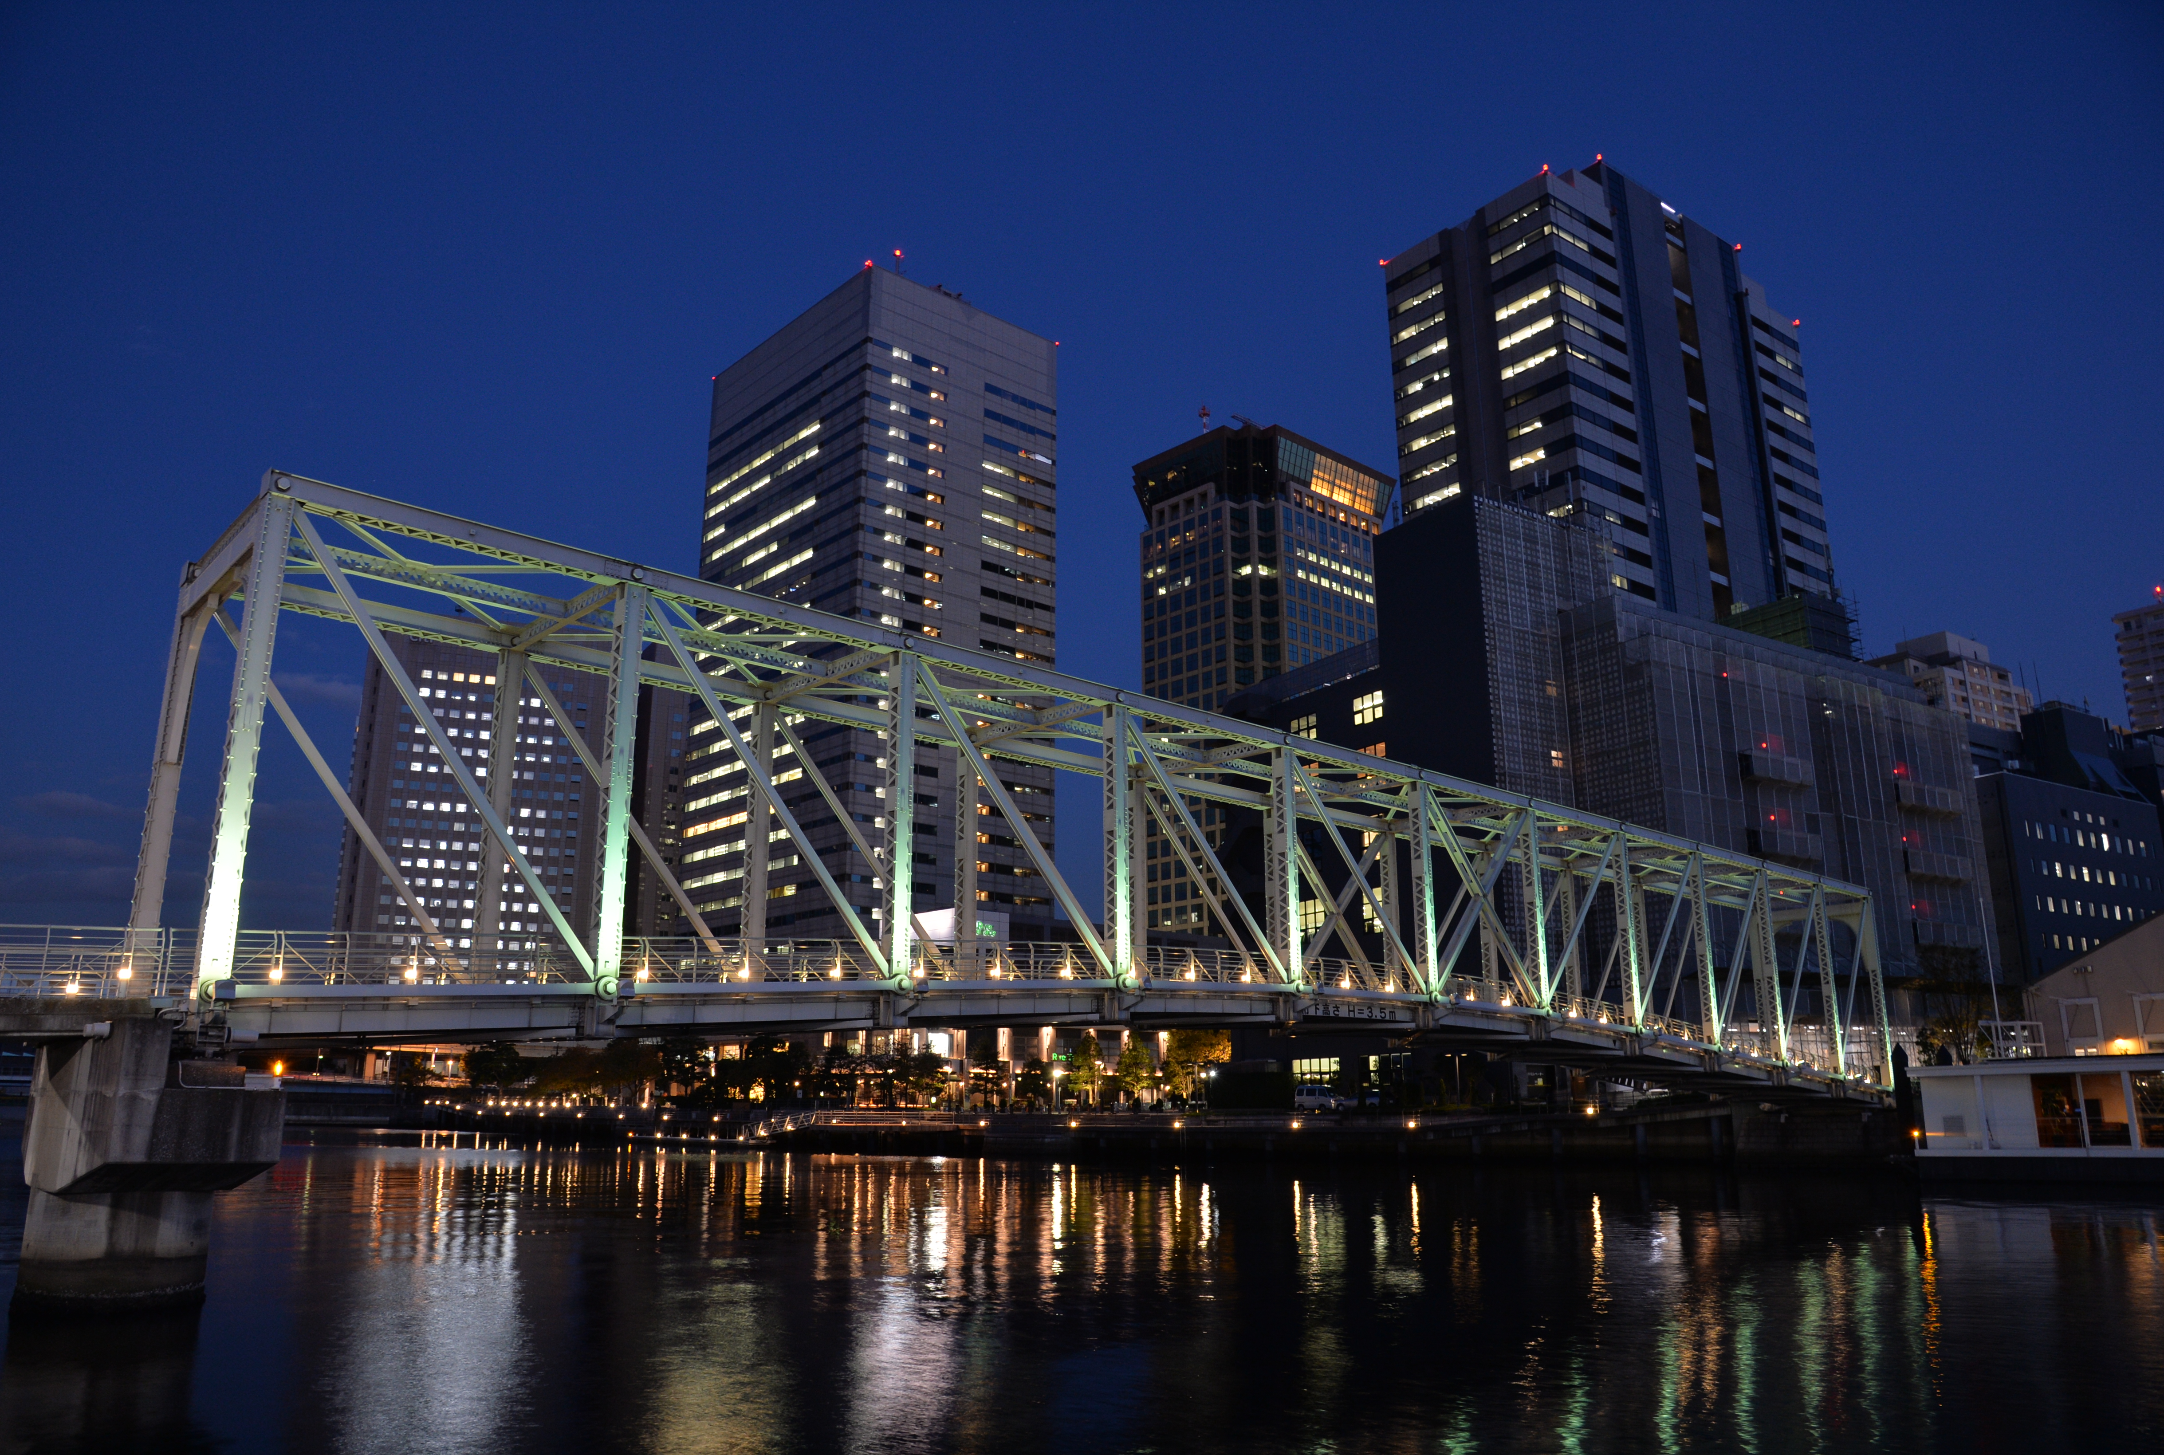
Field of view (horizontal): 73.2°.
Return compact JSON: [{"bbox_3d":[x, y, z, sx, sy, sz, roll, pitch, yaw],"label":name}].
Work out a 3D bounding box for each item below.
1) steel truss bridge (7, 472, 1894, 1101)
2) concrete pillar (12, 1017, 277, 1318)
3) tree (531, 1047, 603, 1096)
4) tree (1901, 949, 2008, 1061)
[{"bbox_3d":[13.002,8.760,57.738,86.410,12.300,7.460,13,-20,-42],"label":"steel truss bridge"},{"bbox_3d":[-13.570,6.261,20.643,2.450,3.725,6.125,13,-20,-42],"label":"concrete pillar"},{"bbox_3d":[-66.940,45.578,190.714,8.900,7.320,8.900,0,-14,0],"label":"tree"},{"bbox_3d":[41.310,14.208,67.904,4.439,7.913,4.439,-8,-17,30],"label":"tree"}]

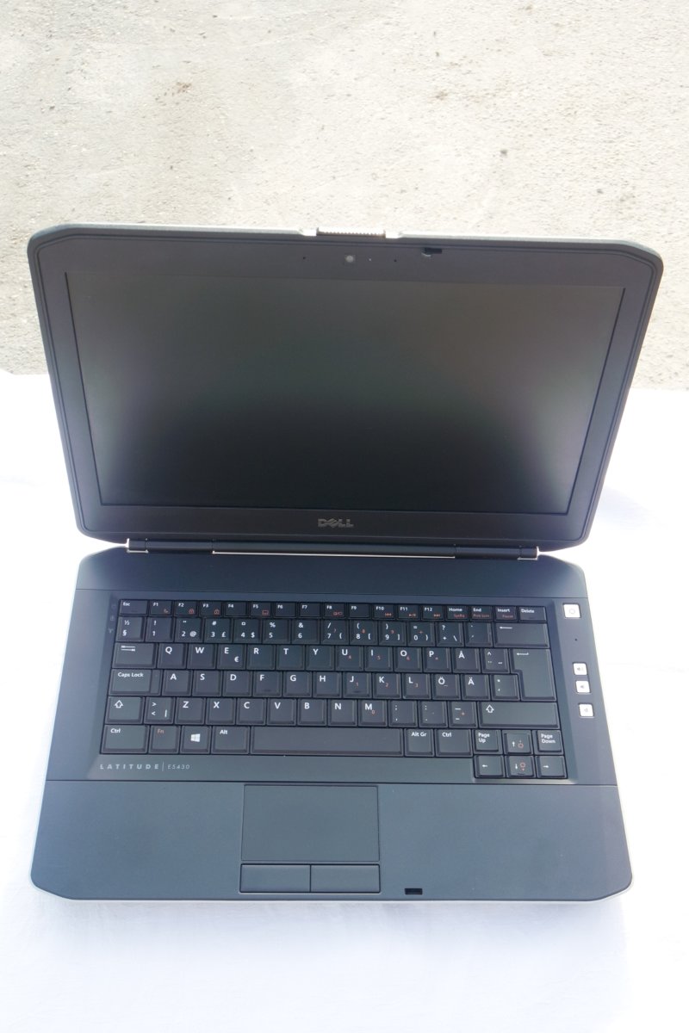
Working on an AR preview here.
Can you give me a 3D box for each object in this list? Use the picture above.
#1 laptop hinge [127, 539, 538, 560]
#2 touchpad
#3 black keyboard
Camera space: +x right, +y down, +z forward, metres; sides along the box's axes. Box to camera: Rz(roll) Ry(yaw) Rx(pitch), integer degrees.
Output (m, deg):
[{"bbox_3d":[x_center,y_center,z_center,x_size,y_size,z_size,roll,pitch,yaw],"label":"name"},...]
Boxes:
[{"bbox_3d":[-0.007,0.023,0.699,0.283,0.010,0.011,1,57,-3],"label":"laptop hinge"},{"bbox_3d":[-0.020,0.182,0.597,0.081,0.002,0.045,1,57,-3],"label":"touchpad"},{"bbox_3d":[-0.006,0.108,0.644,0.287,0.006,0.119,1,57,-3],"label":"black keyboard"}]

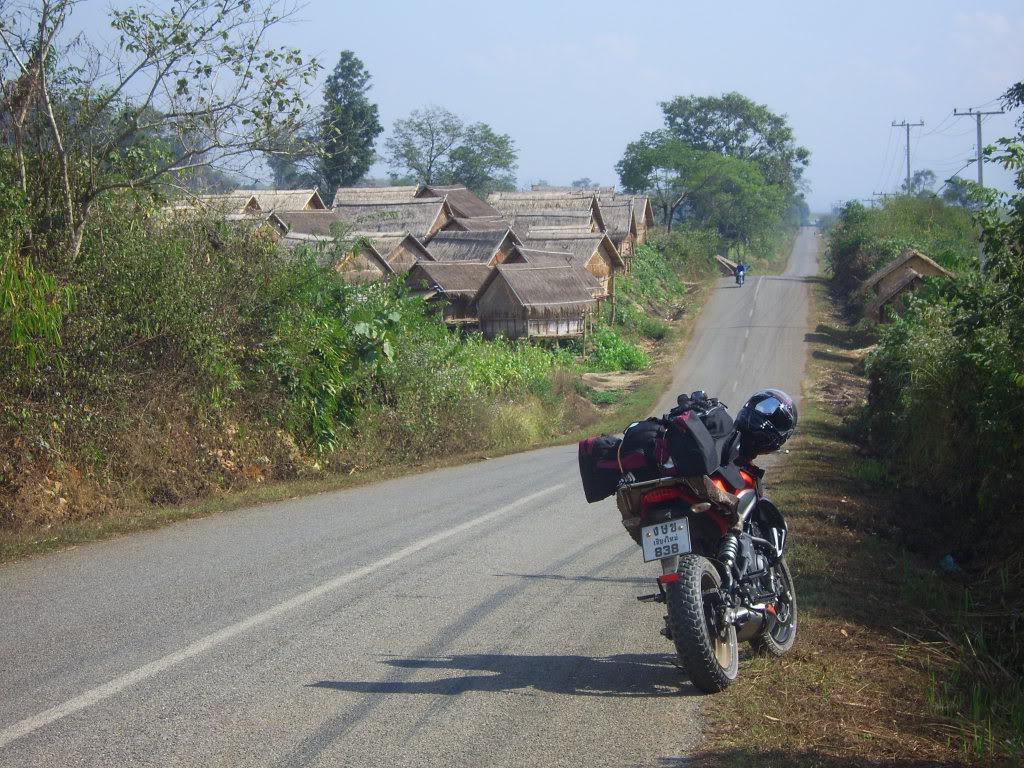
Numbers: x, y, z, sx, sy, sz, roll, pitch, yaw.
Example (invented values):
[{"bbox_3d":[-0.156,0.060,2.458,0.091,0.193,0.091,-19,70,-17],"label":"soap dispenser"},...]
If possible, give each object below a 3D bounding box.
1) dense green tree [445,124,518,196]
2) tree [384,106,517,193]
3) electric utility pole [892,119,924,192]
[{"bbox_3d":[-2.792,-18.048,280.352,7.020,12.460,6.660,-1,3,0],"label":"dense green tree"},{"bbox_3d":[-5.760,-19.505,290.406,12.050,14.360,11.450,-1,3,0],"label":"tree"},{"bbox_3d":[29.541,-14.571,224.283,2.350,10.000,0.300,-1,3,6],"label":"electric utility pole"}]

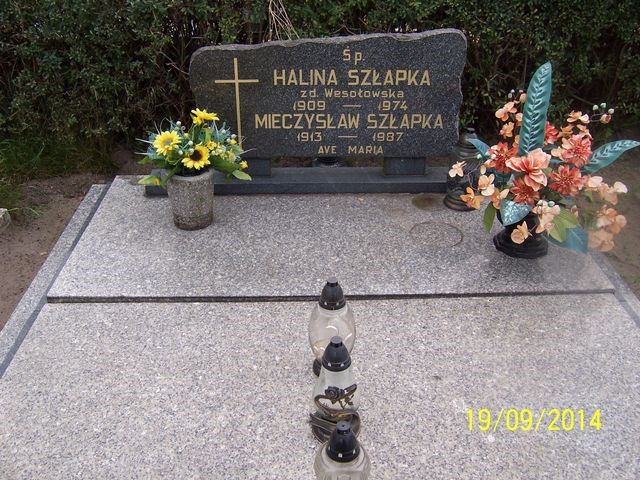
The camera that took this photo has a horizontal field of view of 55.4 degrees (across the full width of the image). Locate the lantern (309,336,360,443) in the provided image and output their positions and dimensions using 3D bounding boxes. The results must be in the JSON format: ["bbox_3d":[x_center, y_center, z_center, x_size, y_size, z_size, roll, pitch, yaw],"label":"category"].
[{"bbox_3d":[0.036,0.321,1.342,0.117,0.272,0.117,-1,33,-1],"label":"lantern"}]

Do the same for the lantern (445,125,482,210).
[{"bbox_3d":[0.534,-0.260,2.221,0.137,0.280,0.137,-1,33,-1],"label":"lantern"}]

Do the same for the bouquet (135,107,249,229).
[{"bbox_3d":[-0.413,-0.237,2.064,0.375,0.410,0.310,-1,33,-1],"label":"bouquet"}]

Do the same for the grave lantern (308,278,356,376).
[{"bbox_3d":[0.033,0.213,1.501,0.115,0.278,0.115,-1,33,-1],"label":"grave lantern"}]

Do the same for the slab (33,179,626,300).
[{"bbox_3d":[0.033,-0.038,2.171,1.705,0.035,0.782,-1,33,-1],"label":"slab"}]

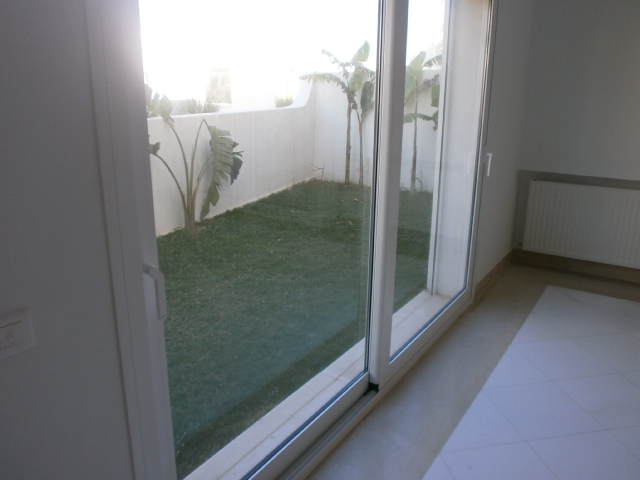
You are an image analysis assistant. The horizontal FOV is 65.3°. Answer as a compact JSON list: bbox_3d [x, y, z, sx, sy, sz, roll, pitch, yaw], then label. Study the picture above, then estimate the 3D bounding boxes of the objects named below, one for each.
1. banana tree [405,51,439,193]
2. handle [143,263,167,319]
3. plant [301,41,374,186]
[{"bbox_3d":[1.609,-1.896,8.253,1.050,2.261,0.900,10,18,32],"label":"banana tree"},{"bbox_3d":[-0.402,0.125,1.214,0.050,0.140,0.026,10,18,32],"label":"handle"},{"bbox_3d":[0.437,-2.190,8.922,1.300,2.462,1.000,10,18,32],"label":"plant"}]

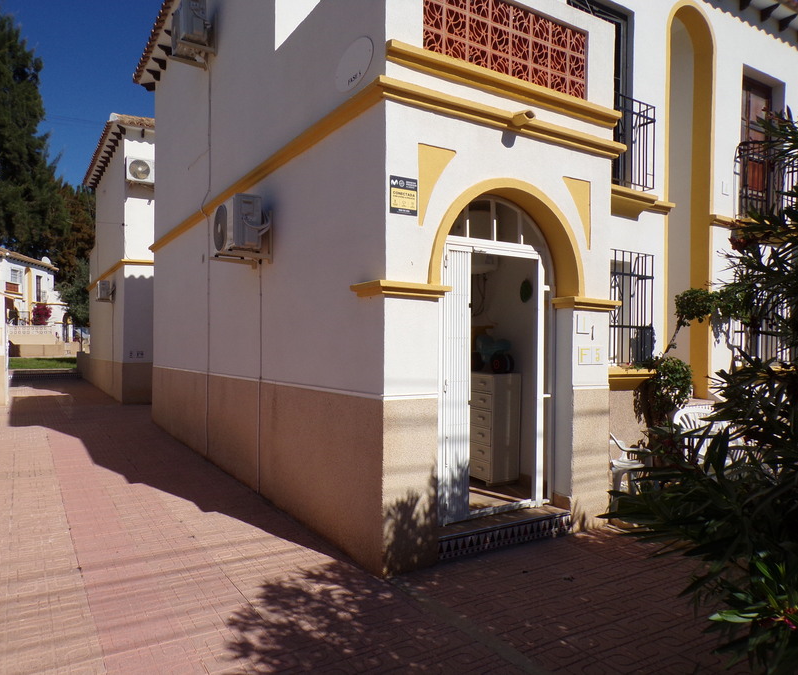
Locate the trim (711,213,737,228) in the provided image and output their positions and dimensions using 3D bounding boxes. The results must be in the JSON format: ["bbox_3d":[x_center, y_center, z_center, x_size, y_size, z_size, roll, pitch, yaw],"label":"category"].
[{"bbox_3d":[4.356,-1.554,8.310,0.601,0.128,0.108,1,-1,-32],"label":"trim"}]

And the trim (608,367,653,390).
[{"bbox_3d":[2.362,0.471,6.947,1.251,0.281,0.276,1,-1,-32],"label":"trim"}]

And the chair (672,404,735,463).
[{"bbox_3d":[2.980,1.153,6.120,0.580,0.880,0.570,0,-1,21],"label":"chair"}]

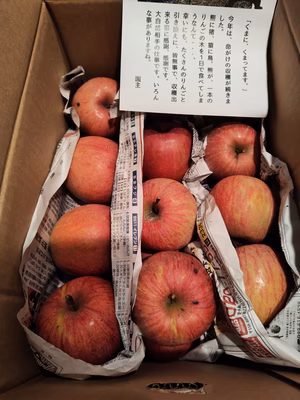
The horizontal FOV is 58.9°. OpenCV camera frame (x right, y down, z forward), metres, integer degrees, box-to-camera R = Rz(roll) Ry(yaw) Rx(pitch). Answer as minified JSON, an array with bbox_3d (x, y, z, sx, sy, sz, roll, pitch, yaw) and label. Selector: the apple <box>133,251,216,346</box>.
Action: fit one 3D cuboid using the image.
[{"bbox_3d":[0.025,0.106,0.293,0.095,0.082,0.095,-2,70,5],"label":"apple"}]

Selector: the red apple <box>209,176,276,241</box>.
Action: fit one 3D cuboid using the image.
[{"bbox_3d":[0.118,0.012,0.351,0.077,0.089,0.089,22,79,-32],"label":"red apple"}]

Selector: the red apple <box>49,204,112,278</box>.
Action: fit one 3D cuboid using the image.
[{"bbox_3d":[-0.076,0.051,0.334,0.080,0.092,0.092,-13,44,27],"label":"red apple"}]

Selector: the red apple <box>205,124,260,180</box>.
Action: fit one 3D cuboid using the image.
[{"bbox_3d":[0.128,-0.073,0.406,0.084,0.073,0.084,0,99,3],"label":"red apple"}]

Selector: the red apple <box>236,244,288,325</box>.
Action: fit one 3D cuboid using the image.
[{"bbox_3d":[0.120,0.099,0.321,0.088,0.077,0.088,-9,51,29],"label":"red apple"}]

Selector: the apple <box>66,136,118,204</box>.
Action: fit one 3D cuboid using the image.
[{"bbox_3d":[-0.071,-0.040,0.362,0.082,0.094,0.094,-13,44,27],"label":"apple"}]

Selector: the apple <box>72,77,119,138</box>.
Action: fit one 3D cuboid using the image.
[{"bbox_3d":[-0.073,-0.144,0.419,0.091,0.079,0.091,-3,97,-27],"label":"apple"}]

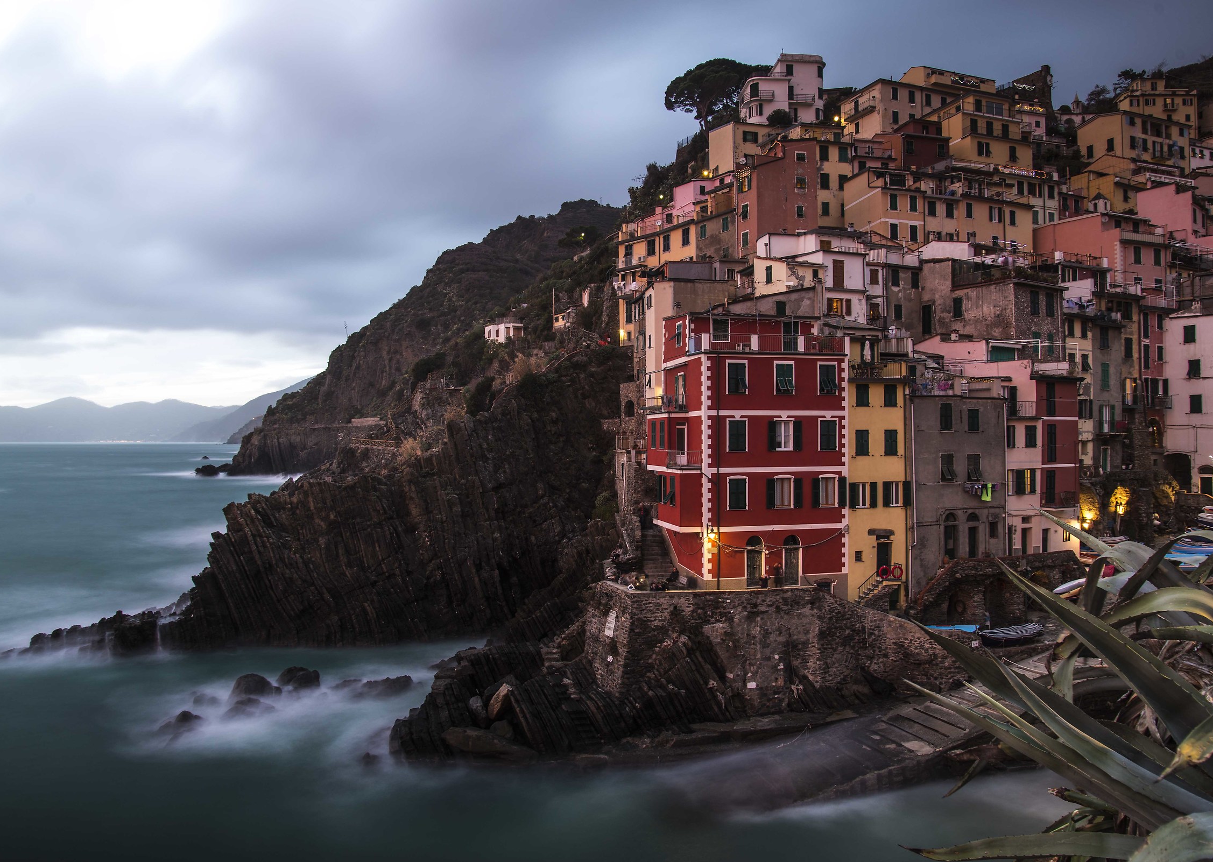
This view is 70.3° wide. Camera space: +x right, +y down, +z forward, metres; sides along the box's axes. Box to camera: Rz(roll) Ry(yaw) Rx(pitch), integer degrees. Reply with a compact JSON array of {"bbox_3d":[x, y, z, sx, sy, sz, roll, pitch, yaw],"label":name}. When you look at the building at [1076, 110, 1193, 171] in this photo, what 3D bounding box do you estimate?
[{"bbox_3d":[80.221,-41.665,131.887,14.800,9.700,7.600,0,-1,-22],"label":"building"}]

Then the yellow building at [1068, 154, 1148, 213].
[{"bbox_3d":[66.783,-31.577,115.256,7.200,8.700,7.500,0,-1,-22],"label":"yellow building"}]

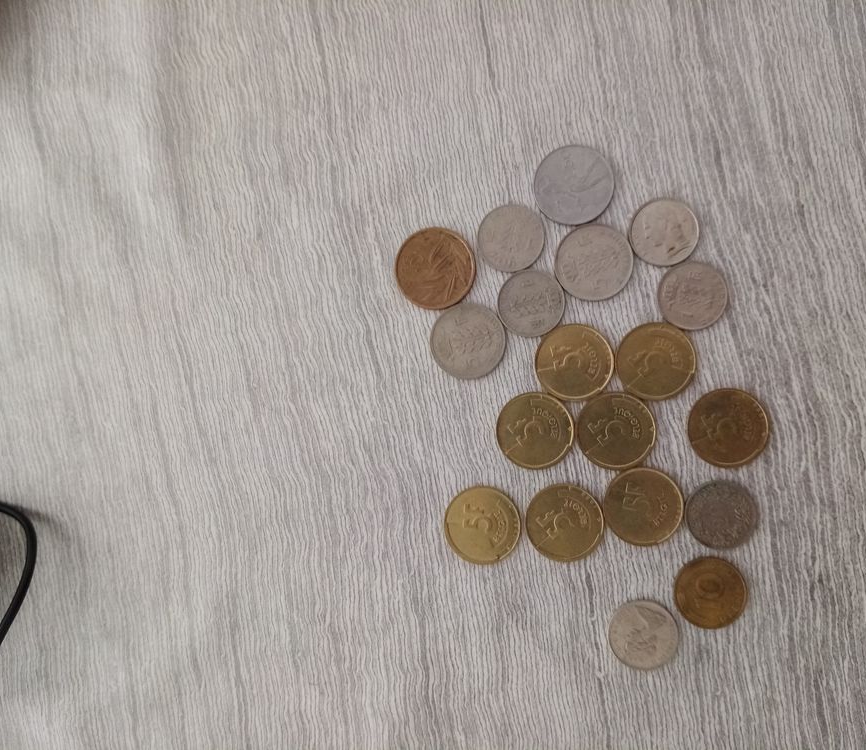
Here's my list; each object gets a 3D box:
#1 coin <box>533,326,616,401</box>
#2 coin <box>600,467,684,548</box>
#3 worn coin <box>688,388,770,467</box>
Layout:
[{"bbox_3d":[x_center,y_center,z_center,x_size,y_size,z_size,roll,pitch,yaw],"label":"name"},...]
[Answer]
[{"bbox_3d":[0.044,-0.004,0.236,0.024,0.002,0.024,0,88,3],"label":"coin"},{"bbox_3d":[0.065,0.041,0.233,0.024,0.002,0.024,0,88,3],"label":"coin"},{"bbox_3d":[0.091,0.016,0.233,0.024,0.002,0.024,0,88,3],"label":"worn coin"}]

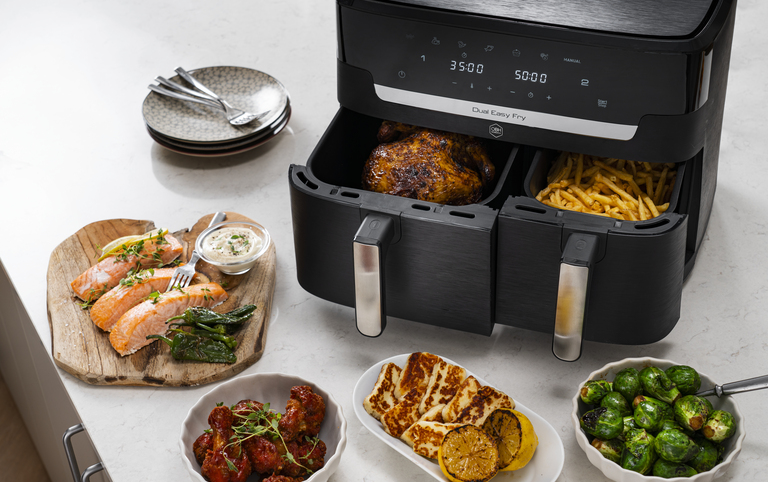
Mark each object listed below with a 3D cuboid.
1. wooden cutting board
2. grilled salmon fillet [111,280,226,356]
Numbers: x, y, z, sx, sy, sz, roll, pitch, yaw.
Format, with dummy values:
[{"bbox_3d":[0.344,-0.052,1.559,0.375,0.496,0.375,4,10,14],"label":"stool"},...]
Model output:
[{"bbox_3d":[-0.236,0.059,1.214,0.247,0.017,0.270,-3,38,-3],"label":"wooden cutting board"},{"bbox_3d":[-0.224,0.069,1.165,0.133,0.027,0.037,-29,46,-32],"label":"grilled salmon fillet"}]

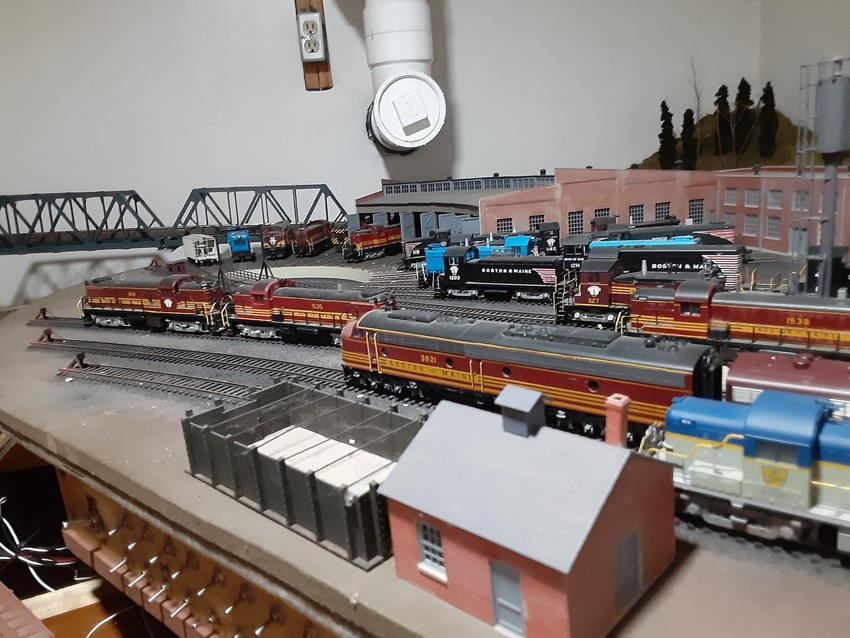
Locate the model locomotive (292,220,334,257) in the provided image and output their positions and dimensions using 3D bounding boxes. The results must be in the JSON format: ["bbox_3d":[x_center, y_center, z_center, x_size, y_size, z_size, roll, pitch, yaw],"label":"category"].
[{"bbox_3d":[-0.190,-0.148,1.188,0.036,0.052,0.190,-3,13,10],"label":"model locomotive"}]

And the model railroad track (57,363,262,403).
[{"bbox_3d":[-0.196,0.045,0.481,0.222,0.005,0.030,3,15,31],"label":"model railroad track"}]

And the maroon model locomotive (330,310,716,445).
[{"bbox_3d":[0.035,0.023,0.363,0.246,0.052,0.036,7,17,41],"label":"maroon model locomotive"}]

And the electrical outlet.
[{"bbox_3d":[-0.256,-0.632,1.490,0.055,0.103,0.028,-6,13,-4],"label":"electrical outlet"}]

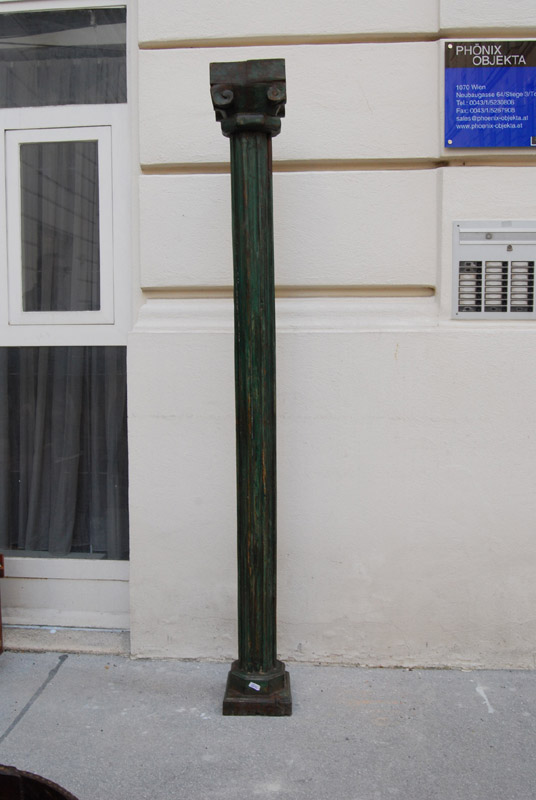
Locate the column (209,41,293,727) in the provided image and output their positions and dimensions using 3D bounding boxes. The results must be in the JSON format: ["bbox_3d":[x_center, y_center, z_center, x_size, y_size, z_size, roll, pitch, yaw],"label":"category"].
[{"bbox_3d":[-0.045,-0.028,2.746,0.262,2.266,0.258,-1,2,3],"label":"column"}]

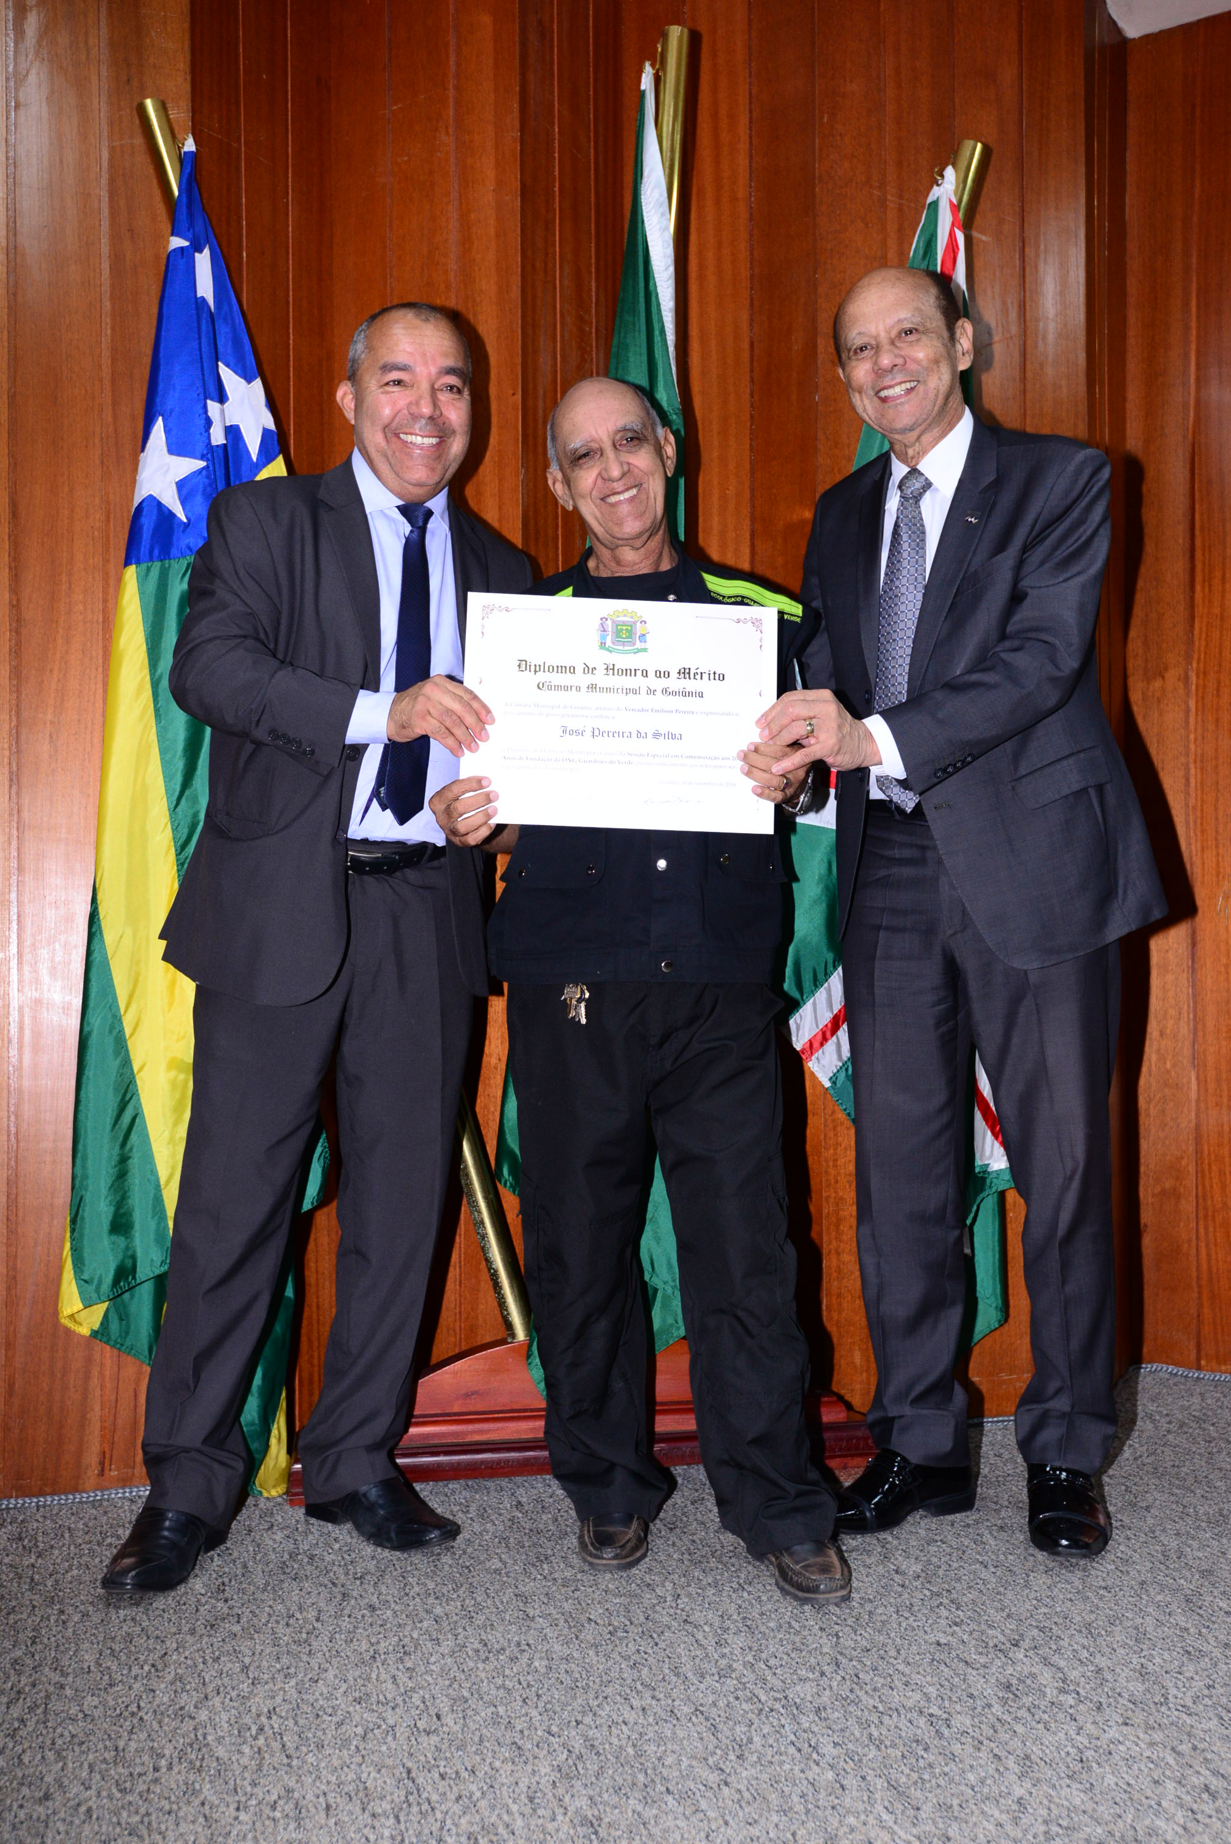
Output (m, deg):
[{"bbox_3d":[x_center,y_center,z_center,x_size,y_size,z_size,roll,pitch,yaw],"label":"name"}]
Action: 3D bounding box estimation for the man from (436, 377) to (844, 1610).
[{"bbox_3d":[0.035,0.045,2.444,0.545,1.616,0.424,0,0,-7],"label":"man"}]

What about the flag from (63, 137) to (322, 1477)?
[{"bbox_3d":[-0.611,-0.151,2.616,0.414,1.970,0.202,0,0,-12],"label":"flag"}]

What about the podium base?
[{"bbox_3d":[-0.056,0.744,2.818,0.899,0.222,0.232,0,0,-12],"label":"podium base"}]

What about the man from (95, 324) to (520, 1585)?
[{"bbox_3d":[-0.387,-0.005,2.424,0.596,1.717,0.465,0,0,-25],"label":"man"}]

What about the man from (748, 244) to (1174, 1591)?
[{"bbox_3d":[0.460,-0.035,2.485,0.535,1.778,0.525,0,0,37],"label":"man"}]

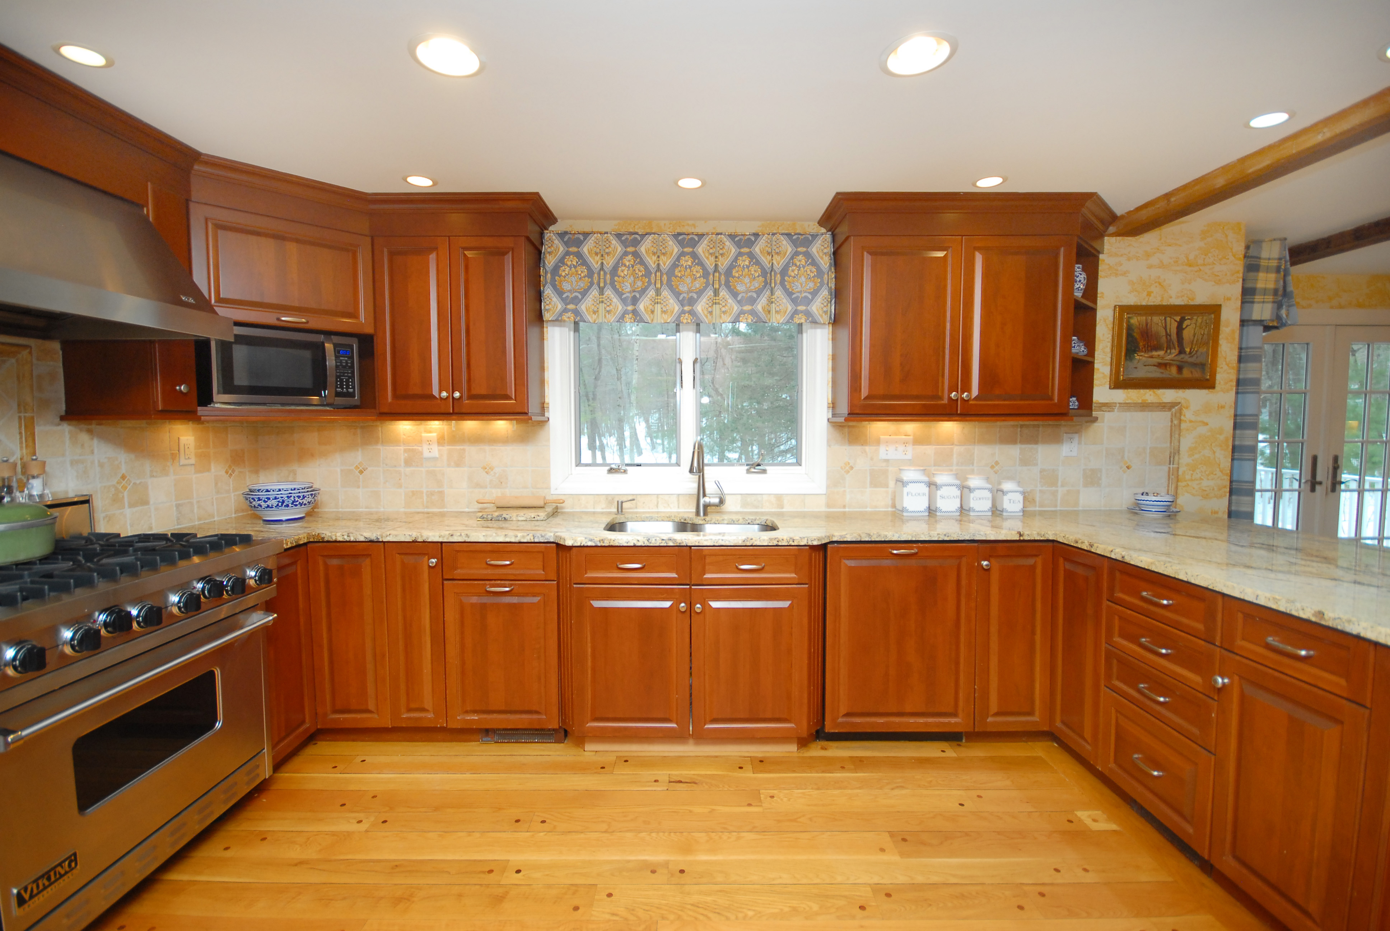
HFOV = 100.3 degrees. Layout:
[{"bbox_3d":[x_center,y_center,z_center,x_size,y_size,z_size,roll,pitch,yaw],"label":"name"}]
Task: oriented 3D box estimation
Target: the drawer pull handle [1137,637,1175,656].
[{"bbox_3d":[1.451,0.566,1.820,0.030,0.015,0.108,0,3,-1],"label":"drawer pull handle"}]

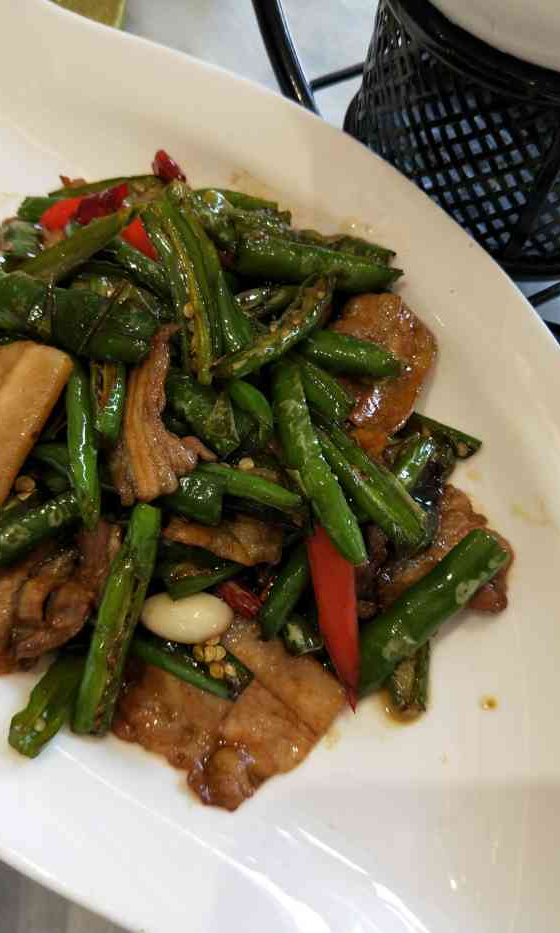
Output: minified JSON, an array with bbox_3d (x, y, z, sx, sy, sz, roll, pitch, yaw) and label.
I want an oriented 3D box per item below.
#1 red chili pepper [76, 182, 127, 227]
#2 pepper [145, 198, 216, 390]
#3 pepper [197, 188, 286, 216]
[{"bbox_3d":[-0.071,-0.106,0.271,0.008,0.006,0.026,40,63,14],"label":"red chili pepper"},{"bbox_3d":[-0.037,-0.066,0.246,0.013,0.007,0.086,-13,63,-11],"label":"pepper"},{"bbox_3d":[-0.016,-0.114,0.291,0.037,0.007,0.009,6,63,-11],"label":"pepper"}]

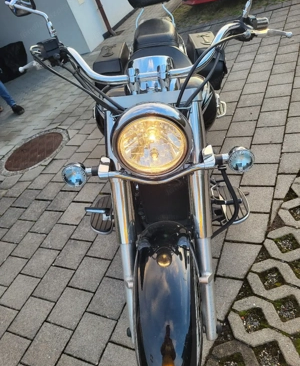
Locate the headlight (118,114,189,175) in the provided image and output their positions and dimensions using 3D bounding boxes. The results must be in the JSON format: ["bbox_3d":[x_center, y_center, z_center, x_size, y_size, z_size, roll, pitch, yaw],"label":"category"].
[{"bbox_3d":[0.007,-0.135,0.875,0.200,0.200,0.110,-5,40,4],"label":"headlight"}]

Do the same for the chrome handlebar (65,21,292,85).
[{"bbox_3d":[0.027,-0.453,1.000,0.800,0.130,0.235,-5,40,4],"label":"chrome handlebar"}]

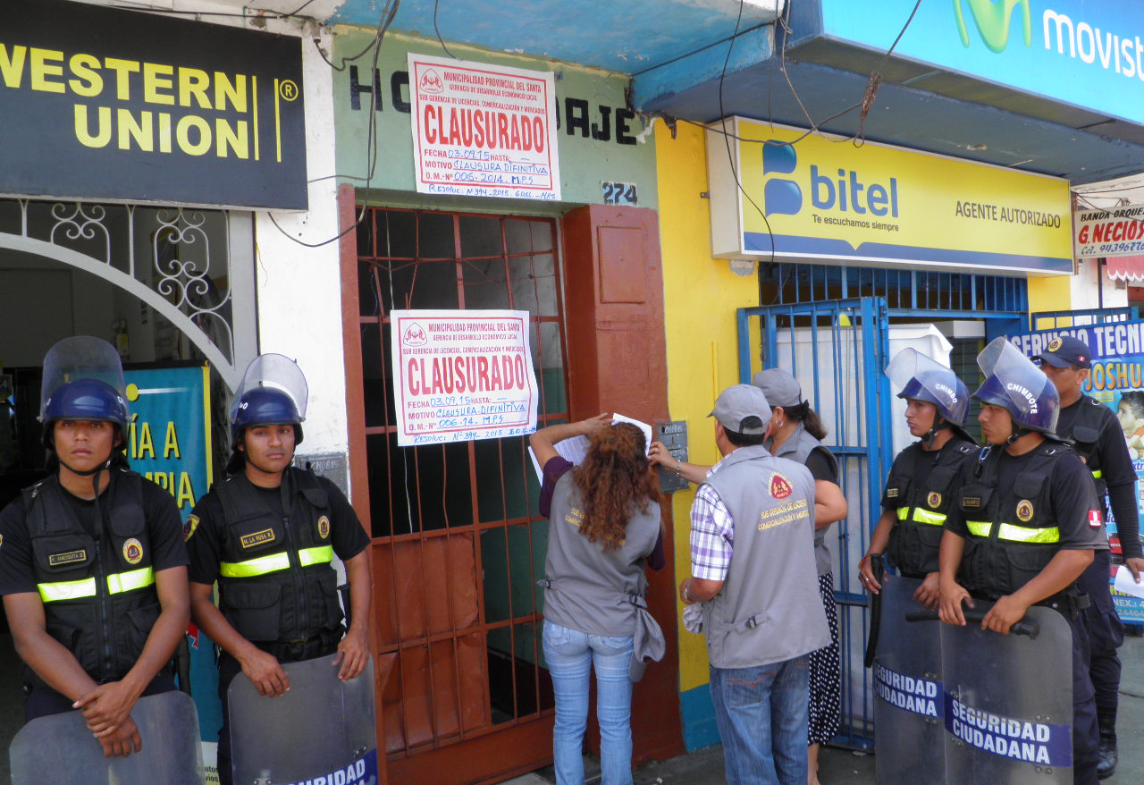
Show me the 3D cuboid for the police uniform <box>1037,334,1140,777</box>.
[{"bbox_3d":[2.118,0.642,3.830,0.360,1.760,0.500,-3,1,-28],"label":"police uniform"}]

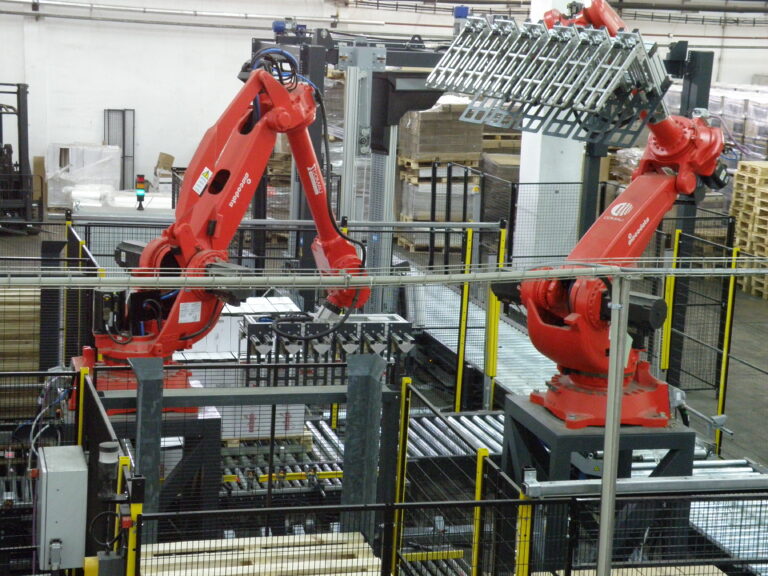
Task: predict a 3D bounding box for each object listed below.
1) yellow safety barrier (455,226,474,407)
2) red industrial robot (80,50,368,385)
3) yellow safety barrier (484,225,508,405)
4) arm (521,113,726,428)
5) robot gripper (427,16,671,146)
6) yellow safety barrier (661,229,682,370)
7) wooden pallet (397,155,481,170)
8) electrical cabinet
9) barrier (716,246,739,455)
[{"bbox_3d":[0.787,0.401,13.983,0.060,1.980,0.060,0,10,-17],"label":"yellow safety barrier"},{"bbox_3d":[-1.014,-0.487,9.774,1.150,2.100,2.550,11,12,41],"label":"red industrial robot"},{"bbox_3d":[1.139,0.361,14.350,0.080,1.980,0.080,0,10,-17],"label":"yellow safety barrier"},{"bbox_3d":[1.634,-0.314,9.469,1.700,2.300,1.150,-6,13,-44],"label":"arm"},{"bbox_3d":[0.973,-1.225,8.520,1.307,0.543,0.462,16,-20,42],"label":"robot gripper"},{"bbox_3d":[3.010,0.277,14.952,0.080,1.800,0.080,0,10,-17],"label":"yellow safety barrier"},{"bbox_3d":[1.026,-2.312,26.386,1.200,0.150,0.800,-1,10,-23],"label":"wooden pallet"},{"bbox_3d":[-1.490,1.001,6.530,0.205,0.450,0.370,0,10,-17],"label":"electrical cabinet"},{"bbox_3d":[3.289,0.601,13.629,0.060,1.980,0.060,0,10,-17],"label":"barrier"}]

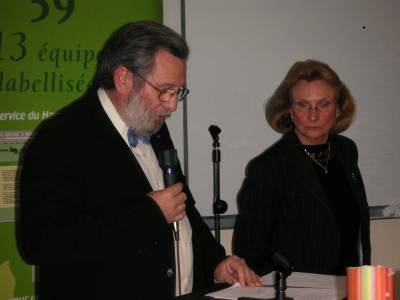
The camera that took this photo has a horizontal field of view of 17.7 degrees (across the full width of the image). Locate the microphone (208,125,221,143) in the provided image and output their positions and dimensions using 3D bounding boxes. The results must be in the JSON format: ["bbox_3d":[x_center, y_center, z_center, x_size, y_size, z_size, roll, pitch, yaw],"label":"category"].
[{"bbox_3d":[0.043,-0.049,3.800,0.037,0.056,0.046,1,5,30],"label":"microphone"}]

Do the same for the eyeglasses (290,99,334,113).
[{"bbox_3d":[0.345,-0.142,3.885,0.135,0.042,0.140,0,8,9],"label":"eyeglasses"}]

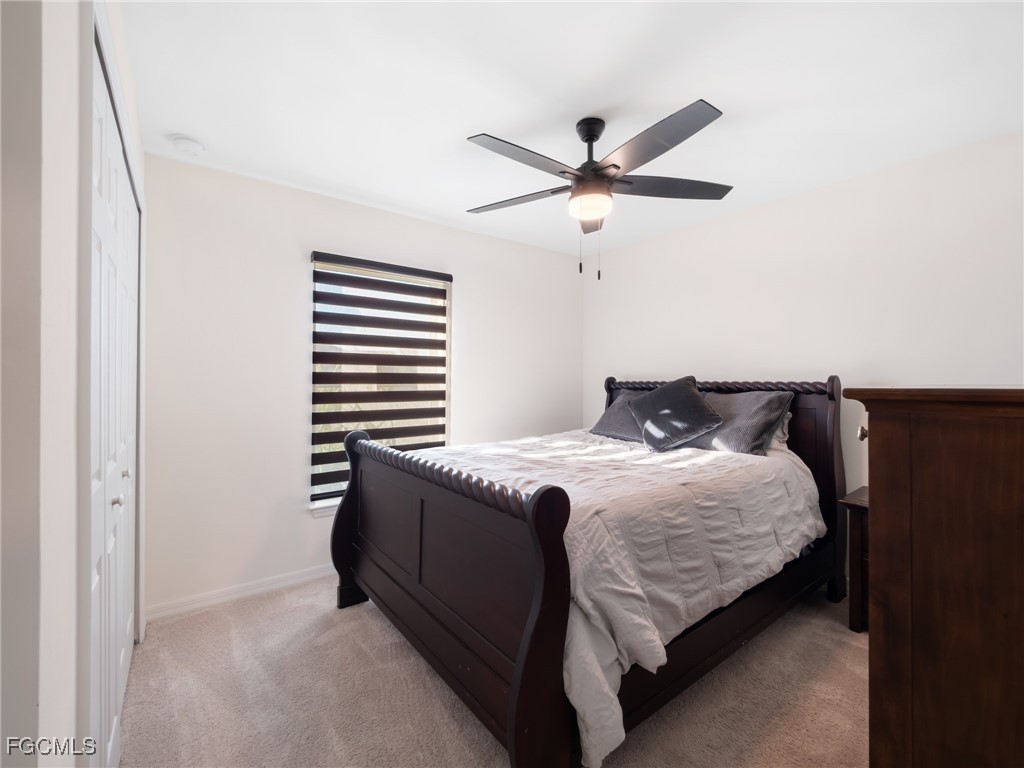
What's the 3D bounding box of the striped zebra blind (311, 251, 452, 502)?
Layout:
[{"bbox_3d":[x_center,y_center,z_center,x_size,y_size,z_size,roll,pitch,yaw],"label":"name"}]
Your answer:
[{"bbox_3d":[-0.872,-0.053,2.939,1.001,1.594,0.100,0,0,-36],"label":"striped zebra blind"}]

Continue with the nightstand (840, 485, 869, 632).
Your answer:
[{"bbox_3d":[2.047,0.927,2.035,0.465,0.655,0.590,0,0,-38],"label":"nightstand"}]

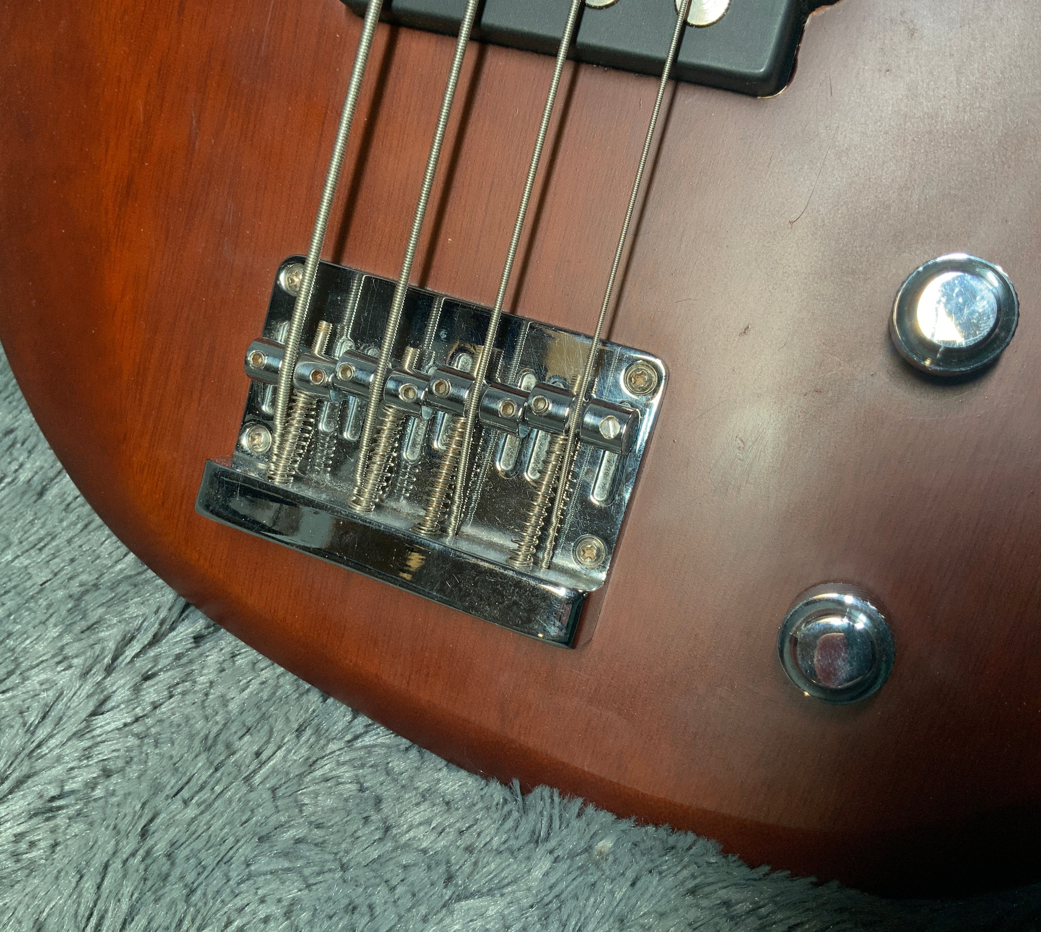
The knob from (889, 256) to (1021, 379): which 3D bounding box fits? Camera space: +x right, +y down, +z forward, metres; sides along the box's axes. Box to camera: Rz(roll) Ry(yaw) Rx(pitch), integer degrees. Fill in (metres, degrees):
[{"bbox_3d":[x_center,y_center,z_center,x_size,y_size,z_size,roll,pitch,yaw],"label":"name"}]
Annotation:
[{"bbox_3d":[0.068,-0.024,0.164,0.018,0.017,0.018,1,93,18],"label":"knob"}]

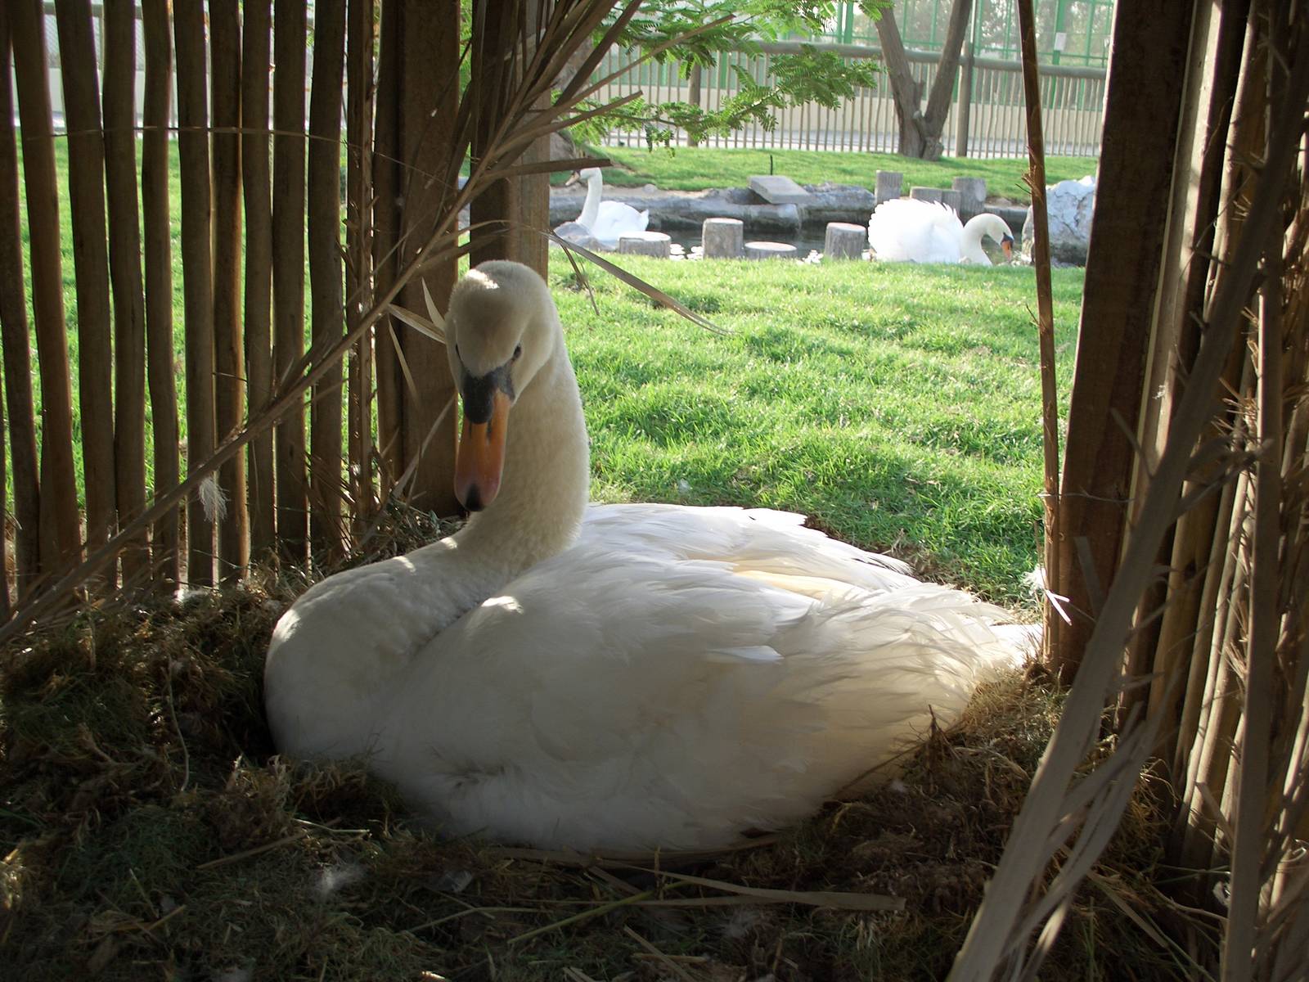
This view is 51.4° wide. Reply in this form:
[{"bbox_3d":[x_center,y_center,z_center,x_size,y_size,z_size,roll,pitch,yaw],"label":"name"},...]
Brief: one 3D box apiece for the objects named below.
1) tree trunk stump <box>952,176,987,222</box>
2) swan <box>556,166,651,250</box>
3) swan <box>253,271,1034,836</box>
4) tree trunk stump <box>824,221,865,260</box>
[{"bbox_3d":[2.039,-1.884,8.800,0.225,0.290,0.225,2,15,0],"label":"tree trunk stump"},{"bbox_3d":[-0.264,-1.543,7.400,0.650,0.460,0.360,-11,19,-39],"label":"swan"},{"bbox_3d":[0.005,0.010,1.130,0.670,0.420,0.370,-2,16,-16],"label":"swan"},{"bbox_3d":[0.866,-1.134,6.200,0.185,0.190,0.185,2,15,0],"label":"tree trunk stump"}]

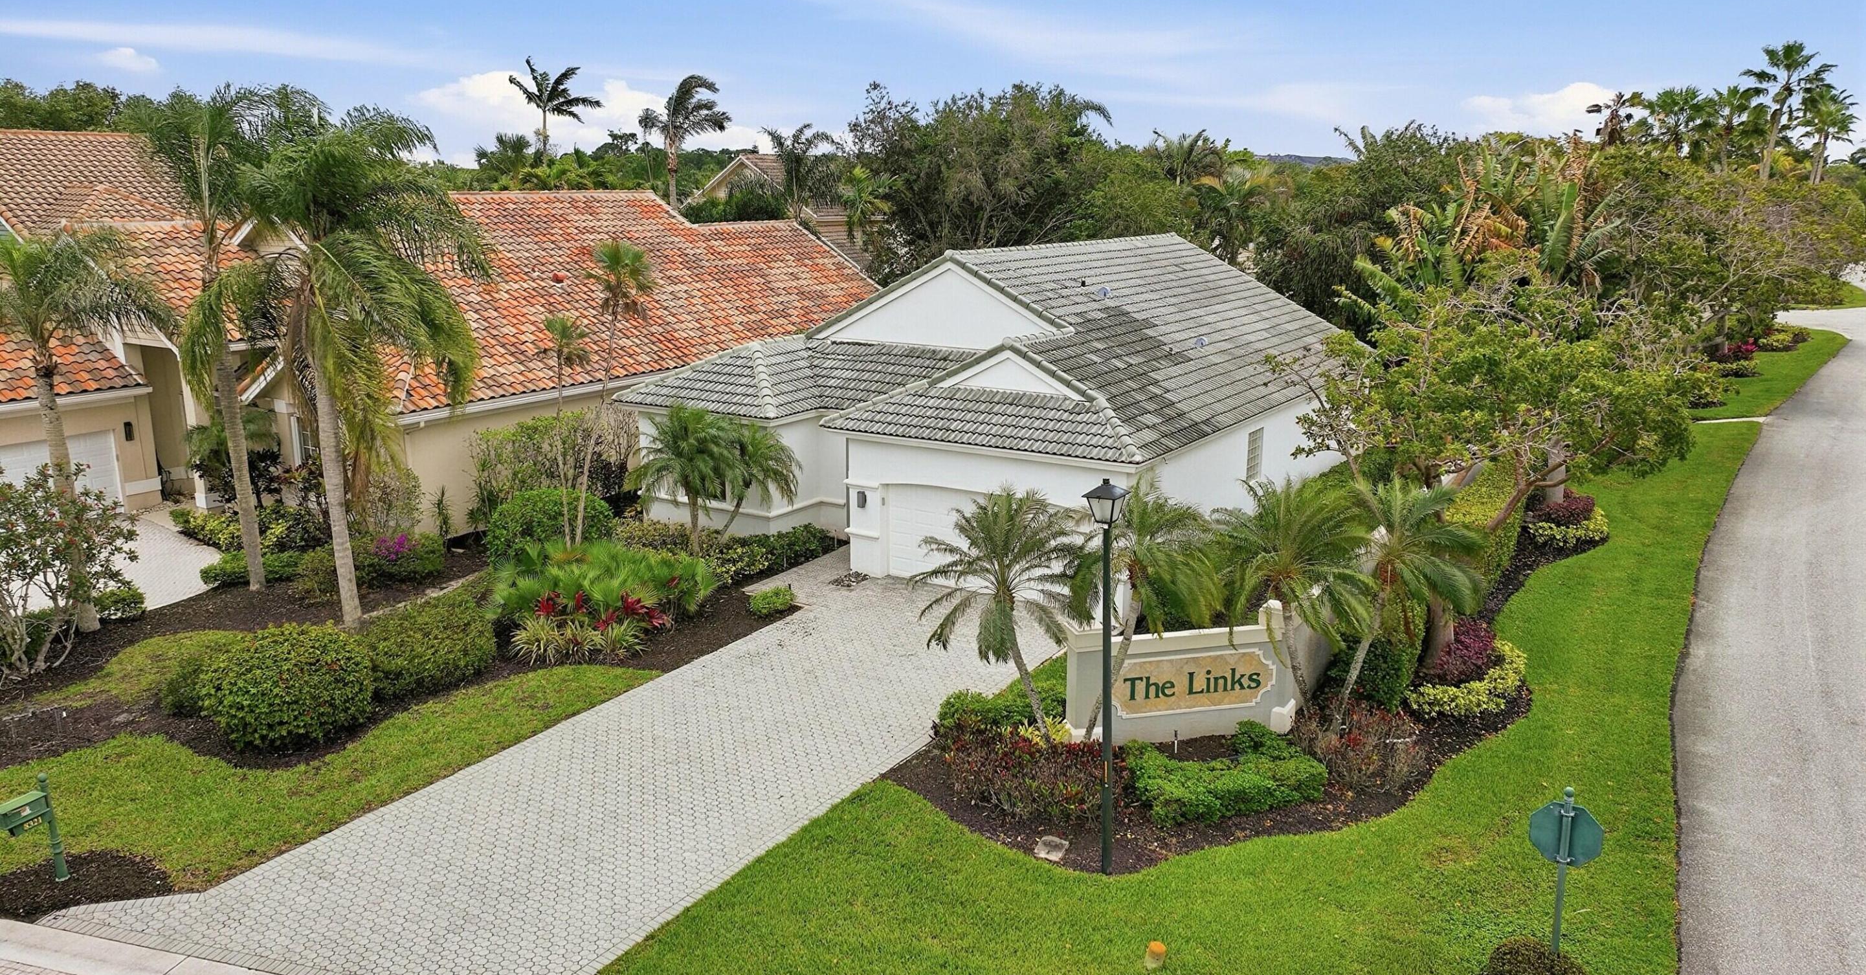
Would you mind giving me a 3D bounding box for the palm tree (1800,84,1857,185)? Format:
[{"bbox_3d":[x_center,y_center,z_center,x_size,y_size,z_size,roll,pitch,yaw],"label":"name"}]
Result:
[{"bbox_3d":[57.865,-18.742,83.612,3.676,14.117,3.676,8,16,33],"label":"palm tree"}]

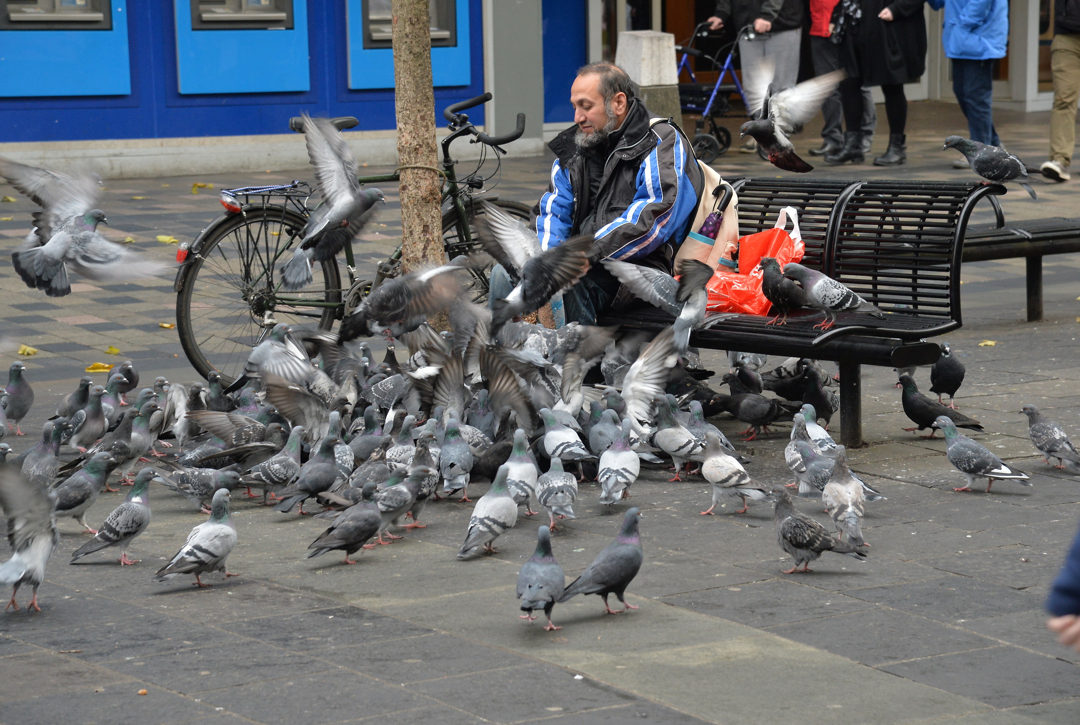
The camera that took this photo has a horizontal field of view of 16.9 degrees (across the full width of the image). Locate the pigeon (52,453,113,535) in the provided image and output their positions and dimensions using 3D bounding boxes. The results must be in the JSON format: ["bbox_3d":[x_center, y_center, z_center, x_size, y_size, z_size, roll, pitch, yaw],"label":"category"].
[{"bbox_3d":[-1.313,0.368,10.264,0.285,0.229,0.120,-2,6,-10],"label":"pigeon"}]

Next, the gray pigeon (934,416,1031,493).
[{"bbox_3d":[1.330,0.264,10.906,0.300,0.205,0.120,1,7,18],"label":"gray pigeon"}]

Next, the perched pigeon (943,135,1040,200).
[{"bbox_3d":[1.474,-0.638,11.850,0.320,0.205,0.120,-1,6,3],"label":"perched pigeon"}]

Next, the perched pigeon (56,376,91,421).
[{"bbox_3d":[-1.548,0.137,11.939,0.240,0.193,0.110,3,8,33],"label":"perched pigeon"}]

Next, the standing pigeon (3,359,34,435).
[{"bbox_3d":[-1.807,0.116,12.527,0.120,0.255,0.270,-5,7,-32],"label":"standing pigeon"}]

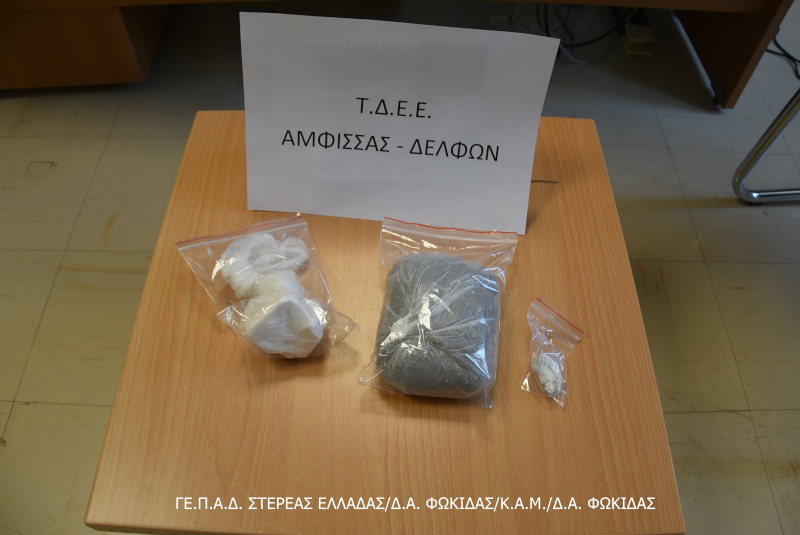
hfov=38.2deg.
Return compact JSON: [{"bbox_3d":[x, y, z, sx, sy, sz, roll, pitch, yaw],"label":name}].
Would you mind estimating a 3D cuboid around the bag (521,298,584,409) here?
[{"bbox_3d":[0.137,0.073,1.055,0.055,0.022,0.124,10,41,10],"label":"bag"}]

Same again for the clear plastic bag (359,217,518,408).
[{"bbox_3d":[0.035,0.024,1.086,0.138,0.055,0.229,6,40,6],"label":"clear plastic bag"}]

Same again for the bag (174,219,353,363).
[{"bbox_3d":[-0.124,0.010,1.097,0.132,0.056,0.188,-15,43,-18],"label":"bag"}]

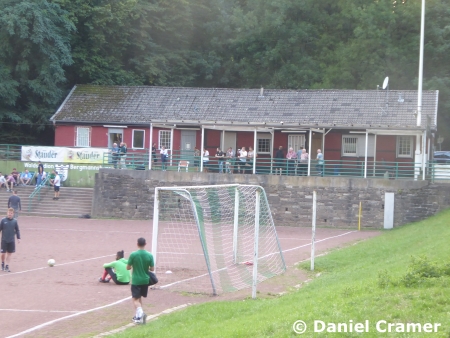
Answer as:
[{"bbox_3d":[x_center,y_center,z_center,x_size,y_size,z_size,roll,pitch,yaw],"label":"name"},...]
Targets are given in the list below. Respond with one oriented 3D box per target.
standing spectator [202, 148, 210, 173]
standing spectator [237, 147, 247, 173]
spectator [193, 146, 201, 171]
[{"bbox_3d":[-1.215,-0.546,66.400,0.530,1.609,0.400,1,-1,24],"label":"standing spectator"},{"bbox_3d":[1.080,-0.454,60.004,0.550,1.650,0.480,2,0,20],"label":"standing spectator"},{"bbox_3d":[-1.831,-0.628,67.200,0.500,1.583,0.400,1,-1,30],"label":"spectator"}]

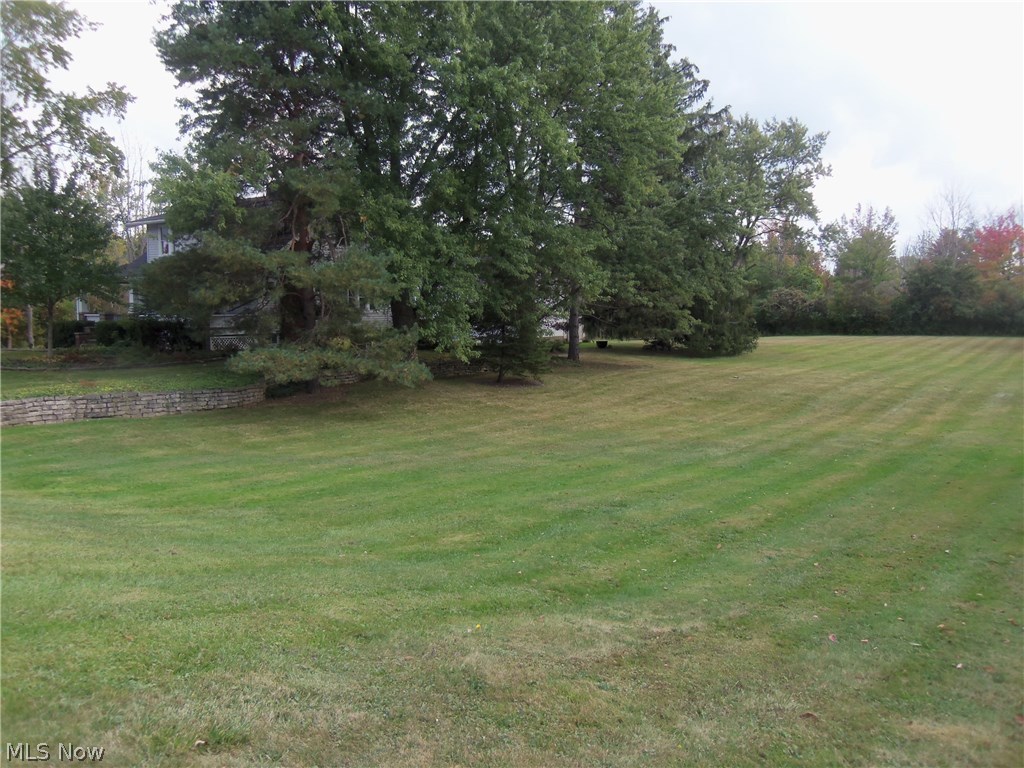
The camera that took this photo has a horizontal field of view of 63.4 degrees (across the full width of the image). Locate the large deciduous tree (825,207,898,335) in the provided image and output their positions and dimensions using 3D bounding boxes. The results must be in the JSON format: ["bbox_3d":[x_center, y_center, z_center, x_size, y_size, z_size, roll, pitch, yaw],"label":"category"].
[{"bbox_3d":[23.274,-7.636,55.000,5.000,8.600,4.700,0,5,0],"label":"large deciduous tree"}]

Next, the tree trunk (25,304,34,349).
[{"bbox_3d":[-22.427,-2.673,38.500,0.400,2.050,0.360,0,5,0],"label":"tree trunk"}]

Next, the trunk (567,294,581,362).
[{"bbox_3d":[2.027,-1.829,27.300,0.420,2.250,0.400,0,5,0],"label":"trunk"}]

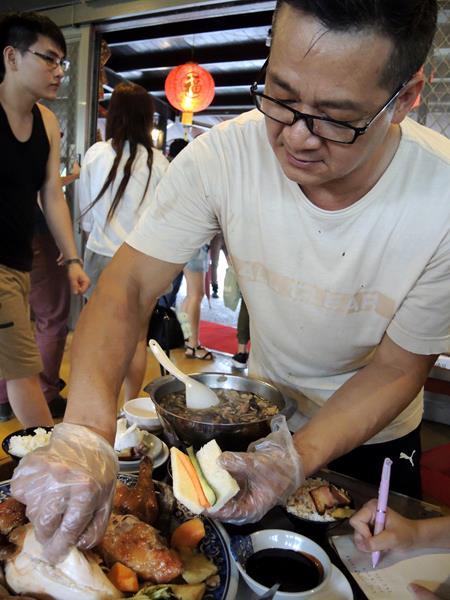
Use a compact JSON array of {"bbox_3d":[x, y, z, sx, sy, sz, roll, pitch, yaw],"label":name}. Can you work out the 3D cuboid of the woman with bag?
[{"bbox_3d":[-0.465,-0.141,2.240,0.480,1.630,0.340,4,10,-7],"label":"woman with bag"}]

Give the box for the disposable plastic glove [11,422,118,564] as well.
[{"bbox_3d":[-0.175,0.210,0.540,0.110,0.130,0.110,5,10,-3],"label":"disposable plastic glove"}]

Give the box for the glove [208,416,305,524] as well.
[{"bbox_3d":[0.044,0.231,0.660,0.140,0.125,0.100,-1,12,-32],"label":"glove"}]

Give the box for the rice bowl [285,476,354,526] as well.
[{"bbox_3d":[0.136,0.315,0.702,0.108,0.062,0.108,5,10,0],"label":"rice bowl"}]

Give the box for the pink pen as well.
[{"bbox_3d":[0.219,0.295,0.680,0.012,0.147,0.012,15,-20,4],"label":"pink pen"}]

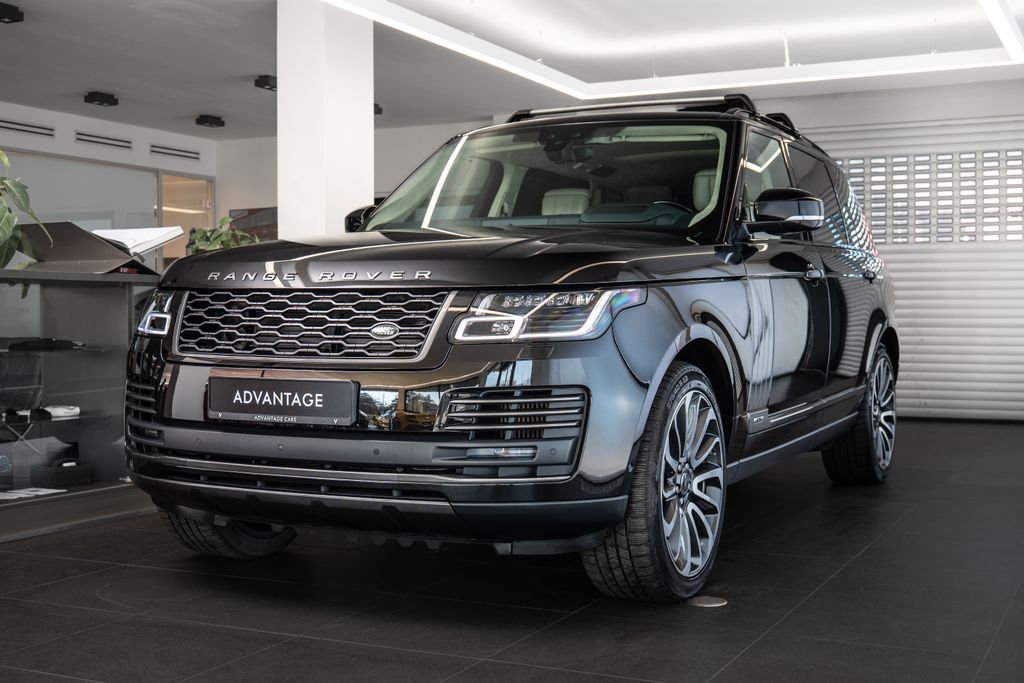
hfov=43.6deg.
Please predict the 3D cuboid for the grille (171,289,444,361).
[{"bbox_3d":[-0.644,-0.052,3.799,0.950,0.200,0.110,0,-17,27],"label":"grille"}]

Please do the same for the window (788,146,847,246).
[{"bbox_3d":[1.432,-0.671,6.010,0.060,0.460,0.820,-20,-8,25],"label":"window"}]

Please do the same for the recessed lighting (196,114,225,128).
[{"bbox_3d":[-2.868,-2.103,12.211,0.140,0.088,0.262,0,1,26],"label":"recessed lighting"}]

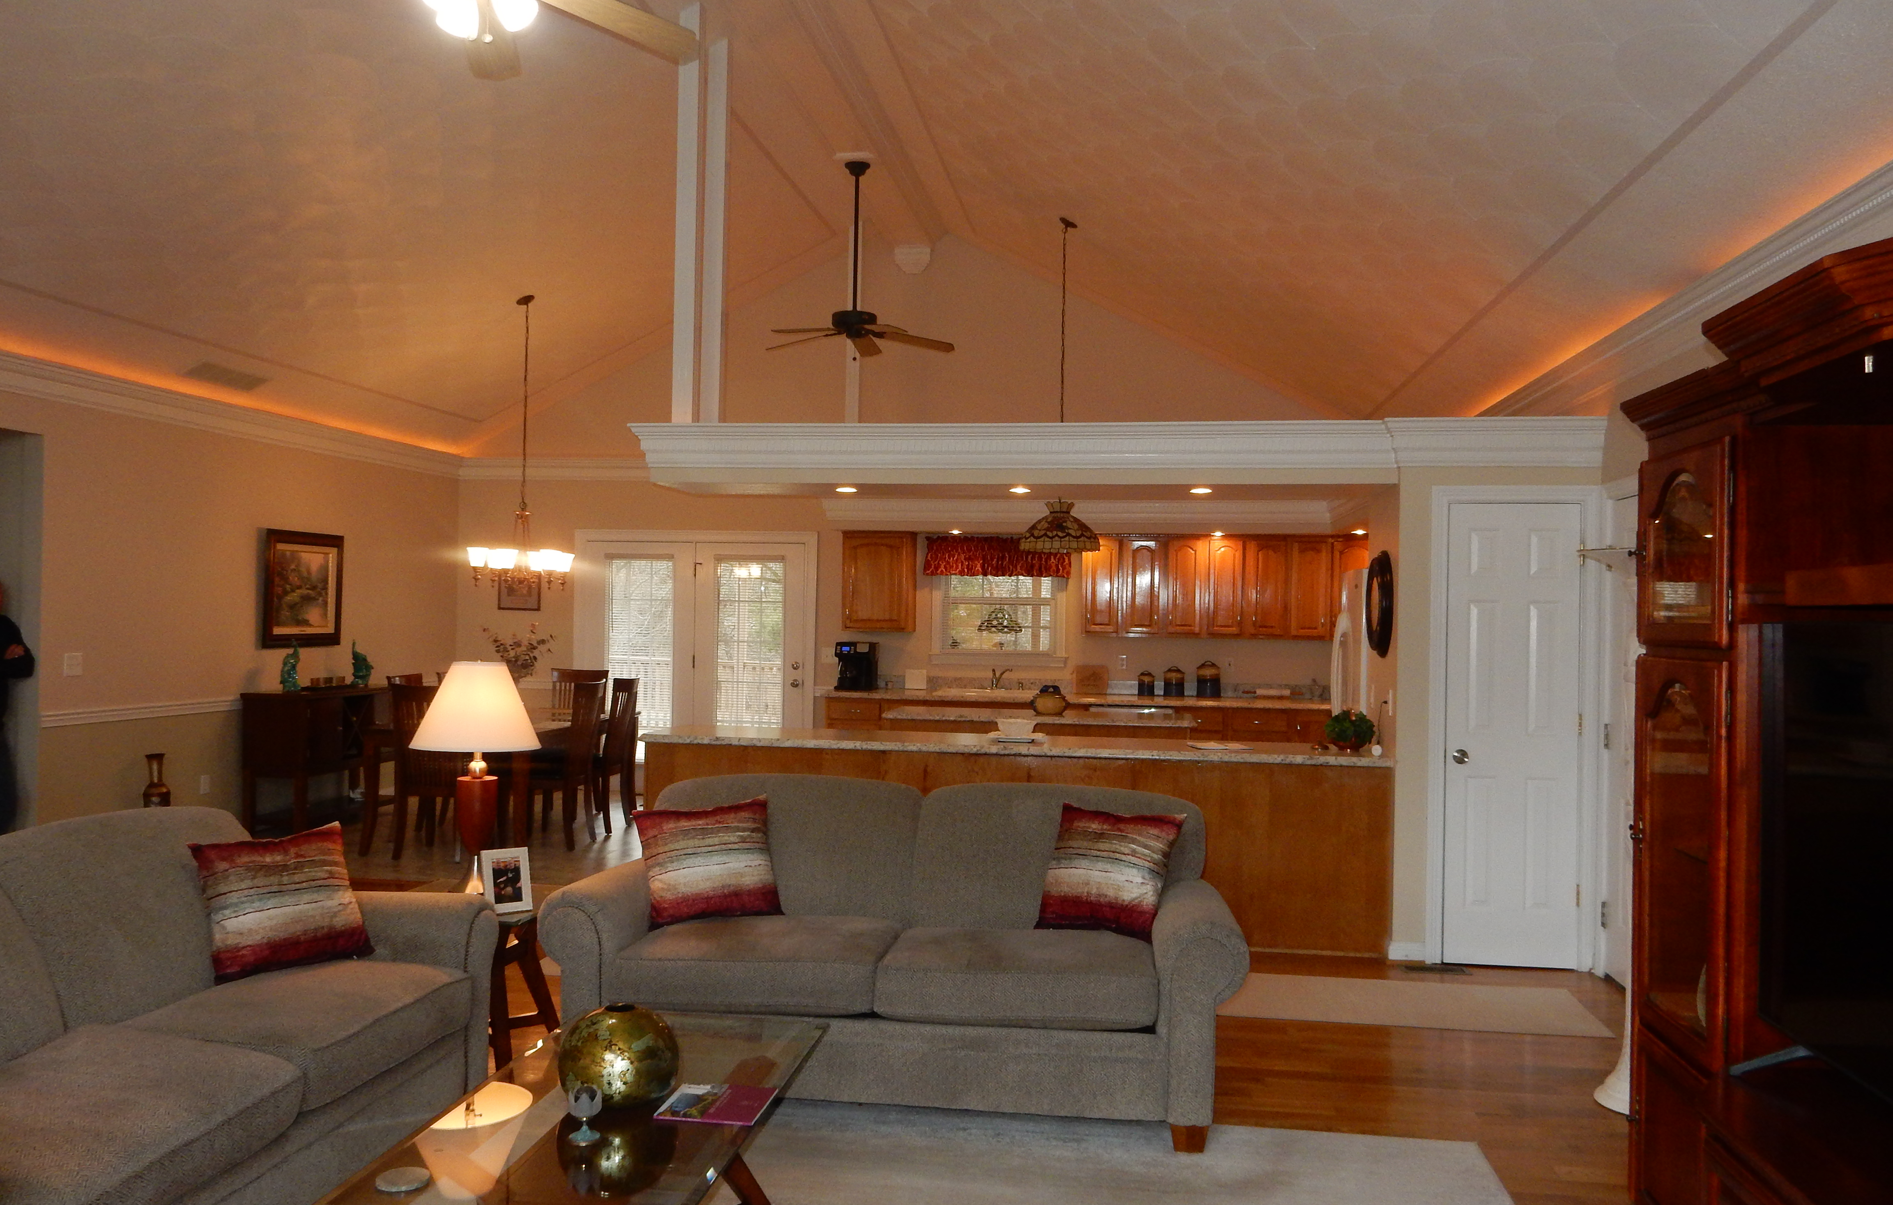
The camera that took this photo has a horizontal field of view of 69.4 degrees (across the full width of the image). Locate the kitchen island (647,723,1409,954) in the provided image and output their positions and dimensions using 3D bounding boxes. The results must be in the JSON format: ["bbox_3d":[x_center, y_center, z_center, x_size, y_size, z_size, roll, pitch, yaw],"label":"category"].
[{"bbox_3d":[0.302,1.130,6.669,3.518,0.914,0.600,1,0,8],"label":"kitchen island"}]

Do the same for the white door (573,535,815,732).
[{"bbox_3d":[-2.070,0.505,11.062,2.034,2.109,0.120,1,0,8],"label":"white door"}]

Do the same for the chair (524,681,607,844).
[{"bbox_3d":[-2.481,1.013,8.630,0.530,1.040,0.460,1,0,5],"label":"chair"}]

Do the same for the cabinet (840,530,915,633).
[{"bbox_3d":[-0.519,-0.157,10.690,0.547,0.751,0.320,1,0,8],"label":"cabinet"}]

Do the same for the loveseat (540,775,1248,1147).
[{"bbox_3d":[-0.129,1.099,4.479,2.130,0.940,0.920,1,0,9],"label":"loveseat"}]

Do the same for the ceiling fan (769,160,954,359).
[{"bbox_3d":[-0.611,-2.359,9.180,1.300,1.214,1.300,1,0,8],"label":"ceiling fan"}]

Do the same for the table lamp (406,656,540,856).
[{"bbox_3d":[-1.564,0.583,4.566,0.456,0.775,0.456,1,0,8],"label":"table lamp"}]

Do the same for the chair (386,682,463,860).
[{"bbox_3d":[-3.081,1.022,8.390,0.470,1.055,0.580,1,0,9],"label":"chair"}]

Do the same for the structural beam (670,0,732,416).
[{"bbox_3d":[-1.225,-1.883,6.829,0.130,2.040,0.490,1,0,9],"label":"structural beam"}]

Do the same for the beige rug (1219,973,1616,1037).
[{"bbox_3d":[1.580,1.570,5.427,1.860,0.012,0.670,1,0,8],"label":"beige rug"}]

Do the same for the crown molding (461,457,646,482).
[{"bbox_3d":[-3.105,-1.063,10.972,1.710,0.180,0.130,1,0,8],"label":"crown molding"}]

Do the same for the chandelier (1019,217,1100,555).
[{"bbox_3d":[0.712,-1.335,8.420,0.491,2.061,0.491,1,0,8],"label":"chandelier"}]

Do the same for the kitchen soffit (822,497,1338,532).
[{"bbox_3d":[0.966,-0.651,10.318,3.760,0.260,0.600,1,0,9],"label":"kitchen soffit"}]

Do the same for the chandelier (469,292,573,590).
[{"bbox_3d":[-2.800,-1.057,9.049,0.750,1.910,0.750,1,0,9],"label":"chandelier"}]

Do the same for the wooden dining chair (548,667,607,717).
[{"bbox_3d":[-2.776,1.037,10.025,0.480,1.050,0.550,1,0,8],"label":"wooden dining chair"}]

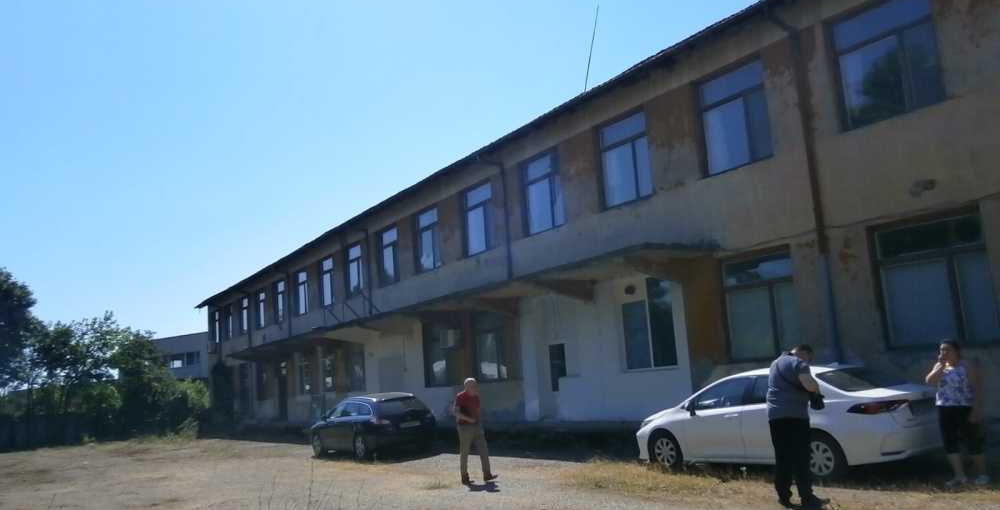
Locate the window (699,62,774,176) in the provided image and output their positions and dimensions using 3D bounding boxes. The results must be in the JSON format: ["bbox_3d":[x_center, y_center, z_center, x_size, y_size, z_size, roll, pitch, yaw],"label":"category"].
[{"bbox_3d":[4.570,-2.640,14.652,0.130,1.900,1.620,3,-12,-34],"label":"window"}]

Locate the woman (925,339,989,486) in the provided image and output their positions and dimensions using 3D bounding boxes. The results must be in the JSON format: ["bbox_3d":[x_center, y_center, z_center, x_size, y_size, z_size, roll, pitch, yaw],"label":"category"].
[{"bbox_3d":[5.434,1.841,8.942,0.560,1.665,0.480,-11,-12,36],"label":"woman"}]

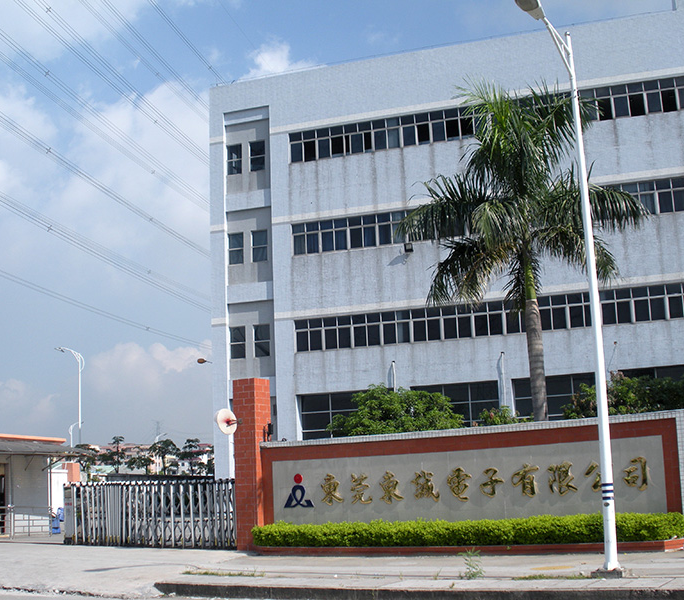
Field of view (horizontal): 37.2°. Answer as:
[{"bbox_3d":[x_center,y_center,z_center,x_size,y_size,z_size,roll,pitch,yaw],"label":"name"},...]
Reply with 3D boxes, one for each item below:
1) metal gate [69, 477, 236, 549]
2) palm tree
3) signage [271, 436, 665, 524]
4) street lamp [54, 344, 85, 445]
[{"bbox_3d":[-5.216,5.906,27.699,6.800,1.700,0.500,-10,-13,35],"label":"metal gate"},{"bbox_3d":[5.061,-0.026,27.953,6.400,12.630,6.400,-9,-12,30],"label":"palm tree"},{"bbox_3d":[2.414,4.278,23.271,9.800,1.650,0.120,-9,-12,30],"label":"signage"},{"bbox_3d":[-15.184,7.599,56.689,1.650,10.130,0.300,-2,-11,0],"label":"street lamp"}]

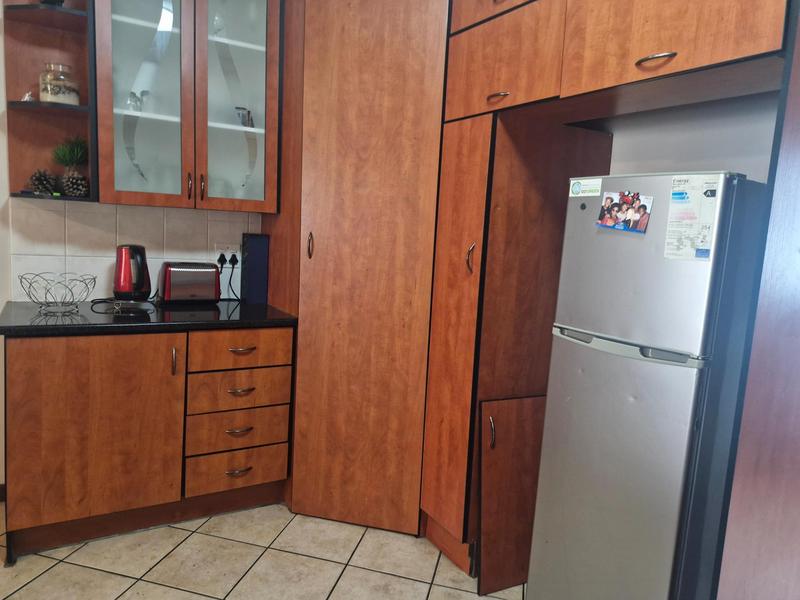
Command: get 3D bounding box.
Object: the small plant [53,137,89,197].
[{"bbox_3d":[-1.409,-0.572,2.275,0.125,0.250,0.125,-1,8,-31],"label":"small plant"}]

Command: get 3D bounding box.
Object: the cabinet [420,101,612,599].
[{"bbox_3d":[0.465,0.189,2.211,0.595,1.735,0.330,-1,8,-31],"label":"cabinet"}]

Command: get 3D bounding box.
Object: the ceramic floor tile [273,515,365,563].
[{"bbox_3d":[-0.331,1.013,2.281,0.333,0.010,0.320,5,7,14],"label":"ceramic floor tile"}]

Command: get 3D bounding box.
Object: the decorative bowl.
[{"bbox_3d":[-1.469,-0.033,2.285,0.280,0.148,0.280,-1,8,-31],"label":"decorative bowl"}]

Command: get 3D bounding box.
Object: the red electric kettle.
[{"bbox_3d":[-1.251,-0.121,2.480,0.190,0.265,0.155,9,9,41],"label":"red electric kettle"}]

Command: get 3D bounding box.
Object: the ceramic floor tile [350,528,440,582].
[{"bbox_3d":[-0.004,1.042,2.201,0.333,0.010,0.320,5,7,14],"label":"ceramic floor tile"}]

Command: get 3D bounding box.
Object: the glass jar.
[{"bbox_3d":[-1.423,-0.903,2.222,0.140,0.167,0.140,-1,8,-31],"label":"glass jar"}]

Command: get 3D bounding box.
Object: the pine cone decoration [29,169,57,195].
[{"bbox_3d":[-1.514,-0.501,2.258,0.092,0.100,0.092,-1,8,-31],"label":"pine cone decoration"}]

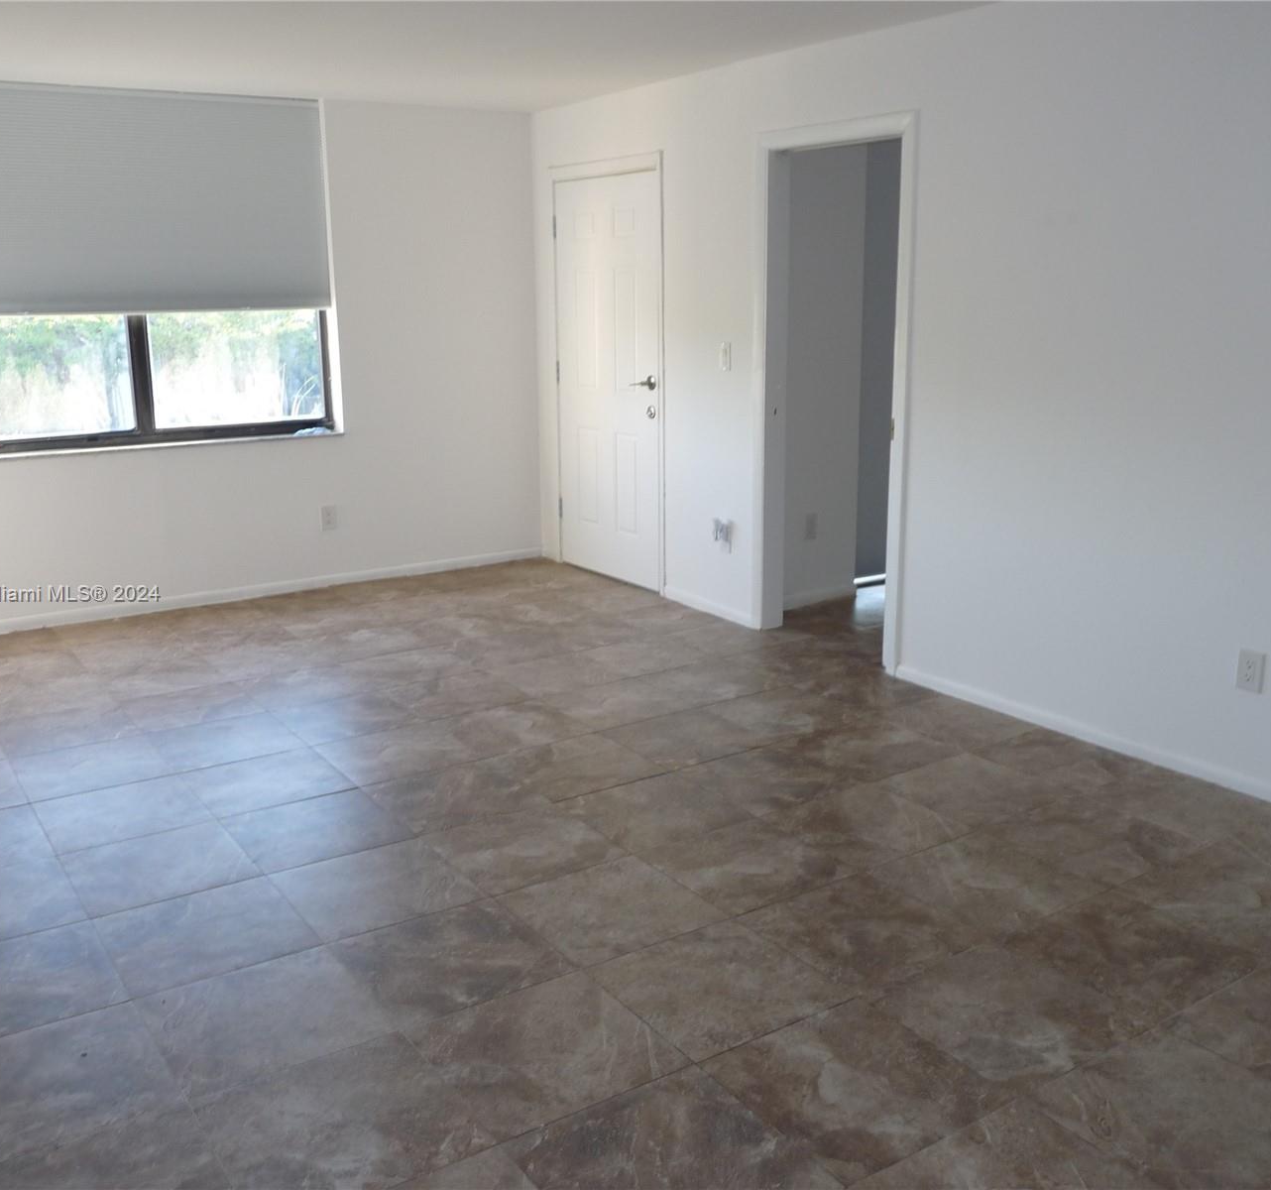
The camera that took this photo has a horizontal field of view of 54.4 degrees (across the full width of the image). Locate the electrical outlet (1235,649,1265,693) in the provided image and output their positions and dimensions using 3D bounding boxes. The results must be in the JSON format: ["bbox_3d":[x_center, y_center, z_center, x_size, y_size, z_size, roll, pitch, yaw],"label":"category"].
[{"bbox_3d":[1.841,0.230,3.704,0.012,0.124,0.078,-10,17,-33],"label":"electrical outlet"}]

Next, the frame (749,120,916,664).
[{"bbox_3d":[0.821,-0.807,5.084,0.140,2.128,0.912,-10,17,-33],"label":"frame"}]

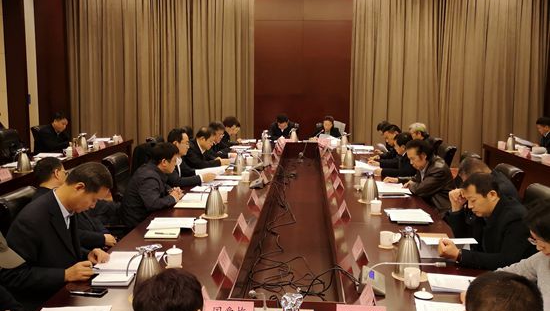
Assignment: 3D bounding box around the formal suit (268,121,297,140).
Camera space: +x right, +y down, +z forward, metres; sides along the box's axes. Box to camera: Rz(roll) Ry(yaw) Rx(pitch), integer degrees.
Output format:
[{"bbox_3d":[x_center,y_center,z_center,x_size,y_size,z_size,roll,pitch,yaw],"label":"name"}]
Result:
[{"bbox_3d":[0.122,-0.370,10.648,0.550,0.620,0.420,0,7,3],"label":"formal suit"}]

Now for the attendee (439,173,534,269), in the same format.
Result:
[{"bbox_3d":[1.297,0.679,3.555,0.680,1.150,0.570,0,7,-3],"label":"attendee"}]

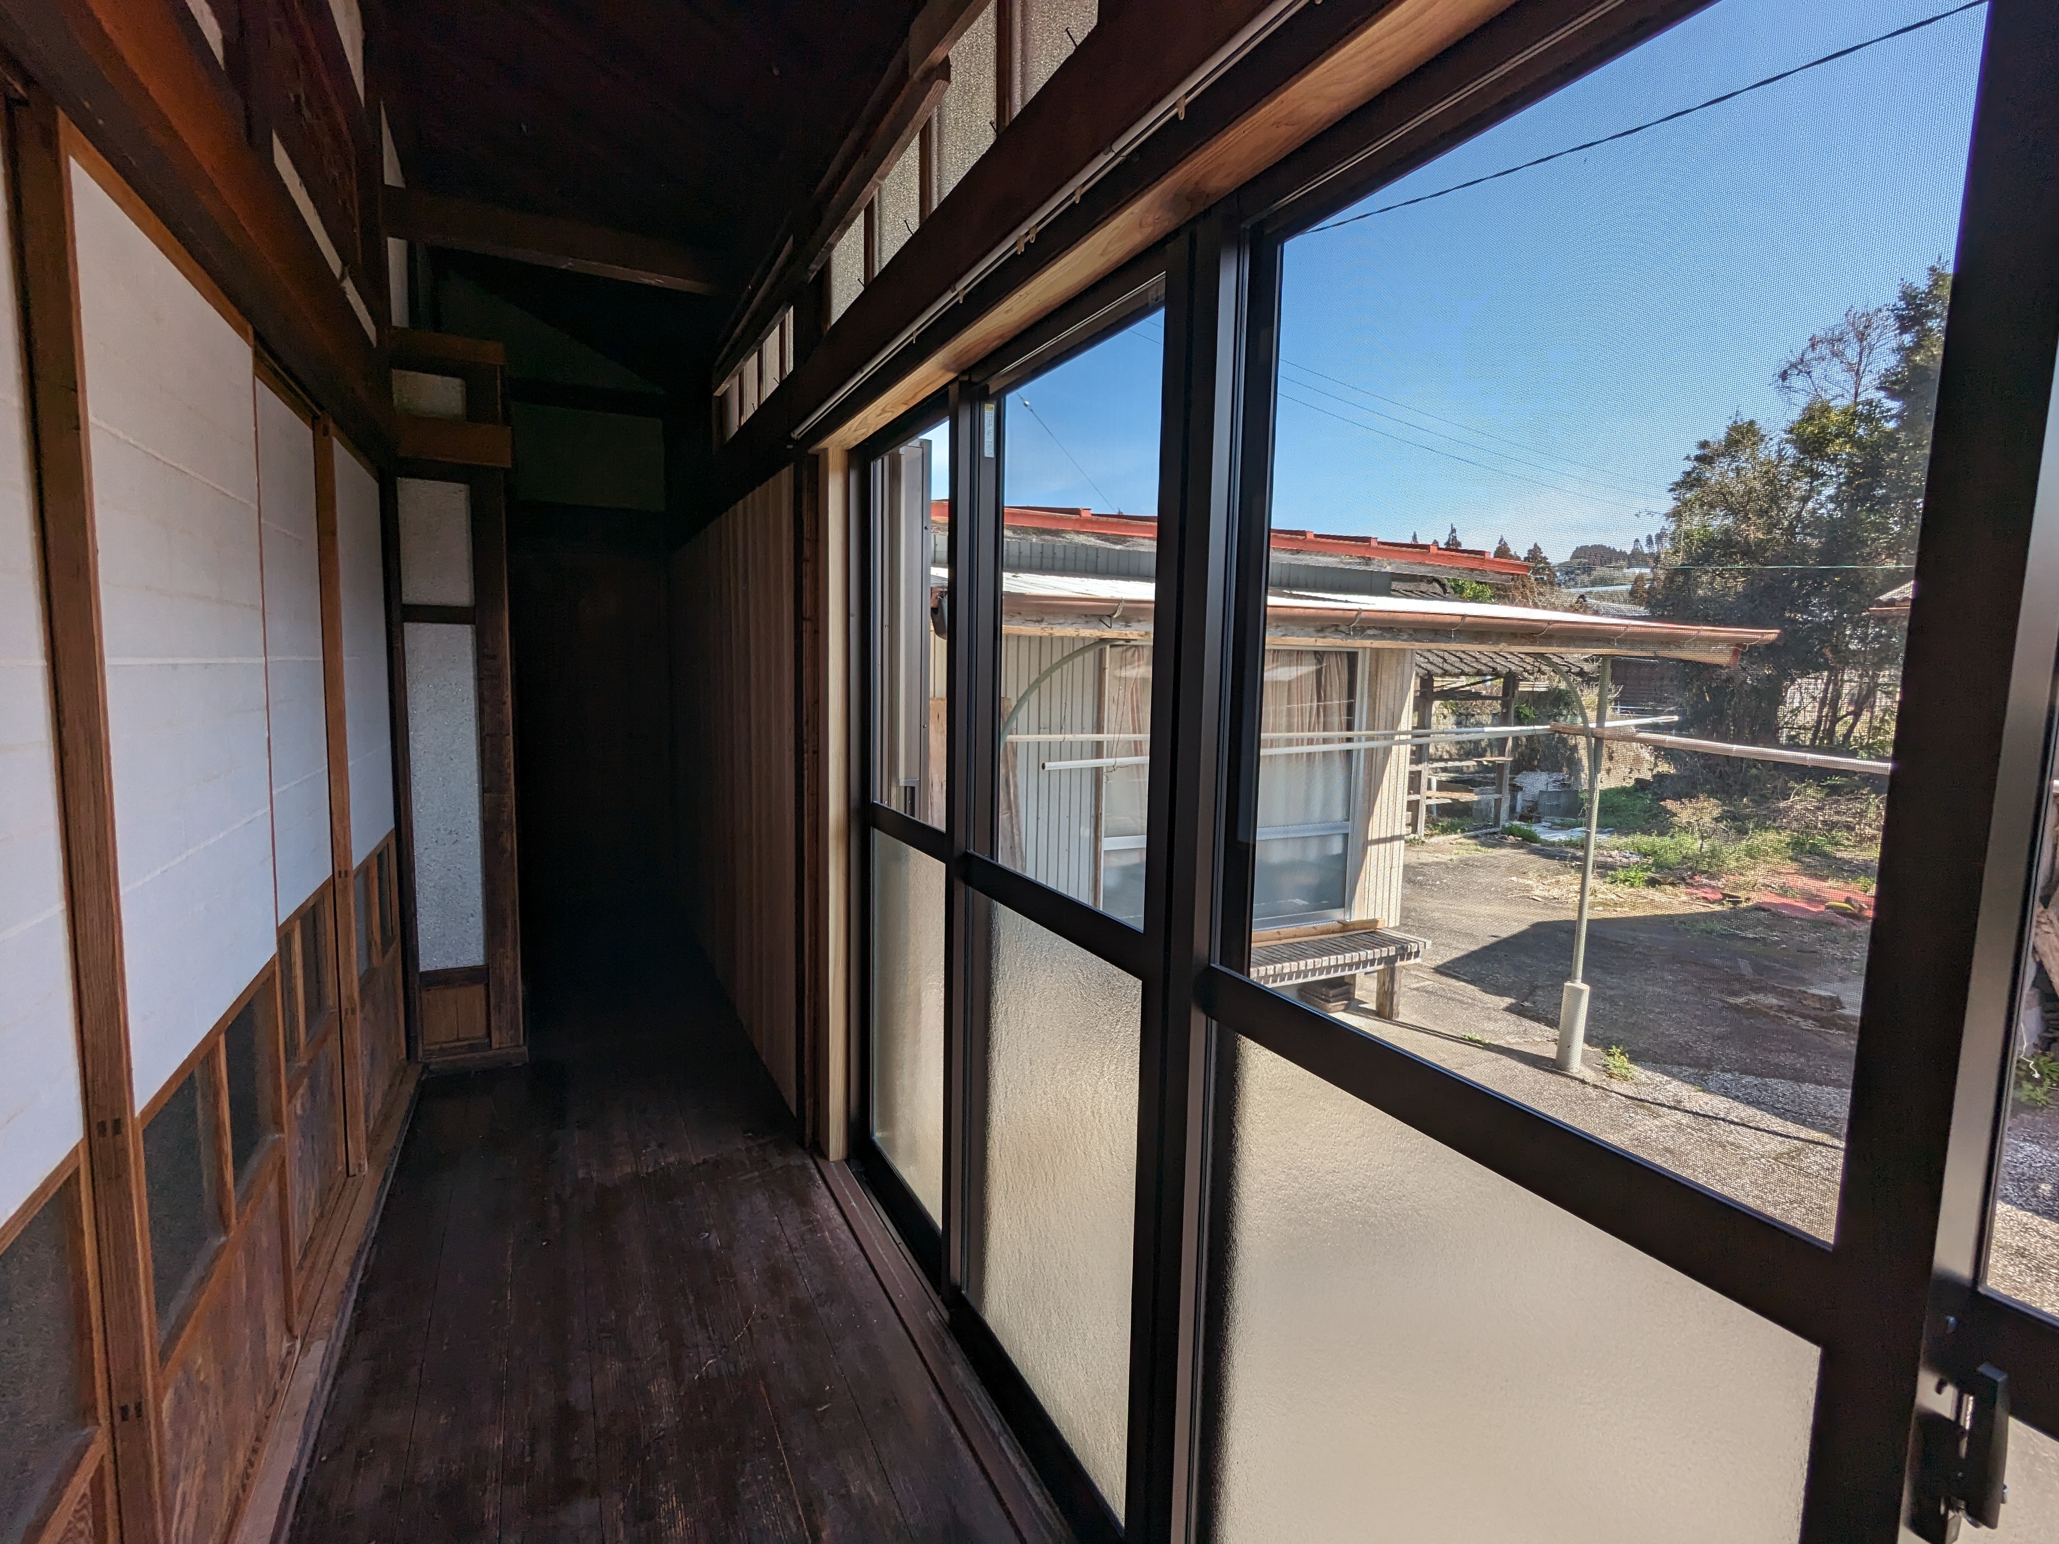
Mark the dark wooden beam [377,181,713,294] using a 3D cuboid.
[{"bbox_3d":[-1.448,-1.618,2.961,0.950,0.125,0.120,-1,7,-27],"label":"dark wooden beam"}]

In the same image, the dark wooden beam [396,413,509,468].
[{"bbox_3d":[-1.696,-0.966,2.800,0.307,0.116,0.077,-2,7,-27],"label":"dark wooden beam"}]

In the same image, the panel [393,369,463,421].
[{"bbox_3d":[-1.728,-1.082,2.747,0.173,0.119,0.020,-2,7,-27],"label":"panel"}]

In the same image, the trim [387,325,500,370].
[{"bbox_3d":[-1.661,-1.205,2.721,0.277,0.066,0.060,-2,7,-27],"label":"trim"}]

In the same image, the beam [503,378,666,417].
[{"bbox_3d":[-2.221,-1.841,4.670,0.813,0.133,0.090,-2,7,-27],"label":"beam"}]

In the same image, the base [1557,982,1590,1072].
[{"bbox_3d":[2.501,1.167,4.380,0.114,0.383,0.114,-2,7,-27],"label":"base"}]

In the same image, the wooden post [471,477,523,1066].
[{"bbox_3d":[-1.663,-0.019,2.979,0.081,1.796,0.090,-2,7,-27],"label":"wooden post"}]

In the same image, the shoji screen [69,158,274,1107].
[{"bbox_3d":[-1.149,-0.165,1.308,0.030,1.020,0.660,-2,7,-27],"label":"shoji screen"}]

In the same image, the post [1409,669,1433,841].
[{"bbox_3d":[4.708,-0.202,11.437,0.112,1.961,0.112,-2,7,-27],"label":"post"}]

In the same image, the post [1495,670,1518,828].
[{"bbox_3d":[6.170,-0.302,12.336,0.112,2.031,0.112,-2,7,-27],"label":"post"}]

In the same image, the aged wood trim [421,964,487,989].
[{"bbox_3d":[-1.771,0.628,2.938,0.179,0.056,0.040,-2,7,-27],"label":"aged wood trim"}]

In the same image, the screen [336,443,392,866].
[{"bbox_3d":[-1.755,-0.302,2.506,0.026,1.028,0.697,-2,7,-27],"label":"screen"}]

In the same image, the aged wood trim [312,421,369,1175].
[{"bbox_3d":[-1.596,0.082,2.210,0.036,1.748,0.039,-2,7,-27],"label":"aged wood trim"}]

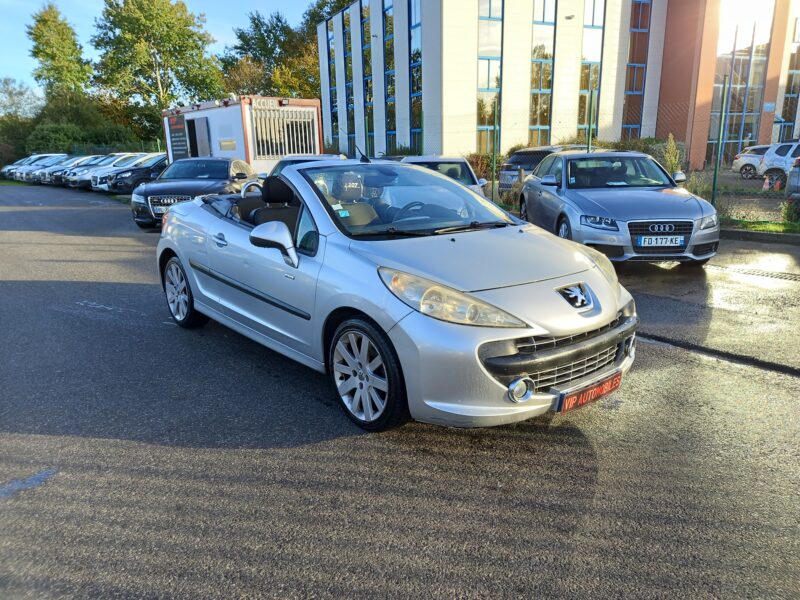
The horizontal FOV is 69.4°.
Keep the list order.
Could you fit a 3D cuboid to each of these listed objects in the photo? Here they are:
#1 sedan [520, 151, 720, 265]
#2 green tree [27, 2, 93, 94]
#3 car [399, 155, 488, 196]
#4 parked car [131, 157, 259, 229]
[{"bbox_3d":[3.010,-1.520,8.740,1.840,1.430,4.700,0,14,1],"label":"sedan"},{"bbox_3d":[-27.600,-17.900,48.700,5.400,13.200,5.400,-1,15,0],"label":"green tree"},{"bbox_3d":[0.610,-1.760,10.000,1.770,1.440,4.150,1,14,6],"label":"car"},{"bbox_3d":[-4.260,-2.440,12.700,1.860,1.400,4.700,-1,14,-2],"label":"parked car"}]

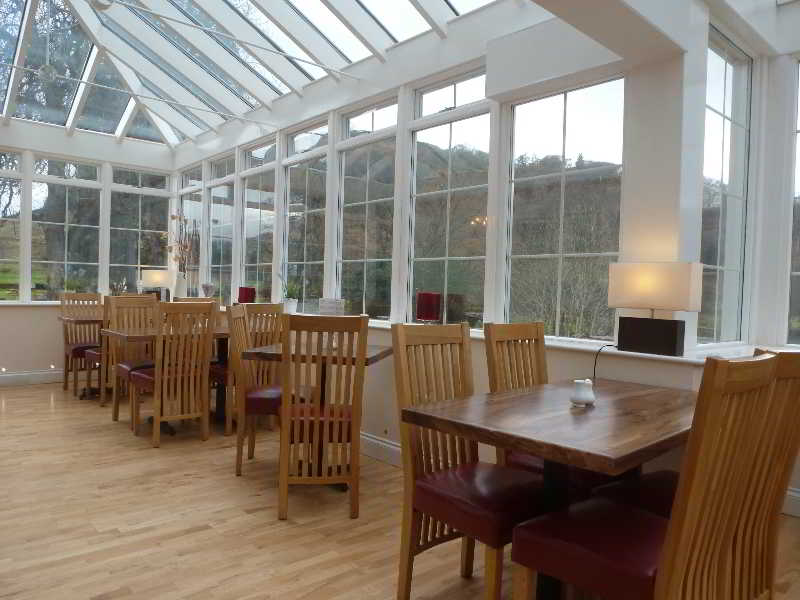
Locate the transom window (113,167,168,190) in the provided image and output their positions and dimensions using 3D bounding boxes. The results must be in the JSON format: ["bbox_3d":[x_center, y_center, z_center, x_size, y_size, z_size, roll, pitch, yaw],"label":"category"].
[{"bbox_3d":[-3.322,-1.541,7.073,0.650,0.210,0.070,0,2,-42],"label":"transom window"}]

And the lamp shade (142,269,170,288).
[{"bbox_3d":[-3.123,-0.271,7.113,0.360,0.210,0.140,0,2,-42],"label":"lamp shade"}]

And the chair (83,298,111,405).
[{"bbox_3d":[-2.731,0.473,5.374,0.440,1.020,0.560,0,2,-42],"label":"chair"}]

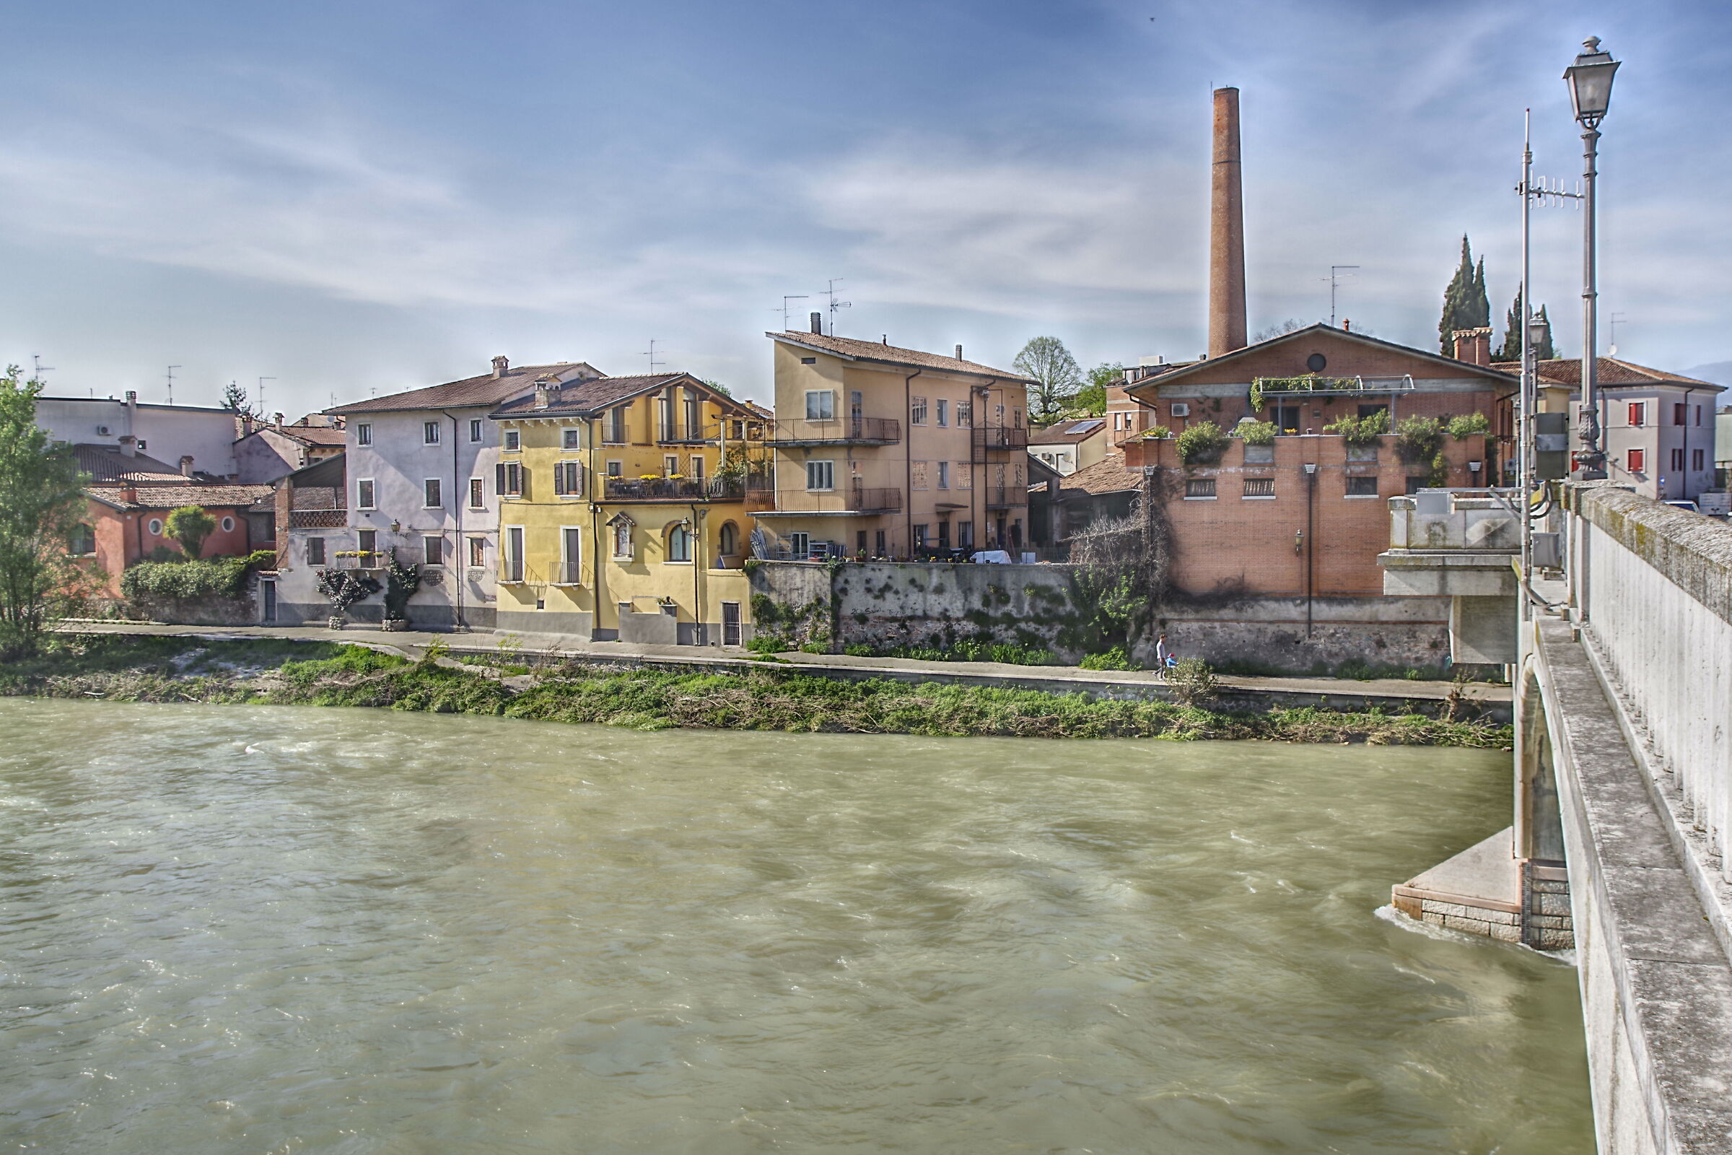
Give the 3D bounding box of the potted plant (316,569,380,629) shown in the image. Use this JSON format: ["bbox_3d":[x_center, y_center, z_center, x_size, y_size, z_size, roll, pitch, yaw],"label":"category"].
[{"bbox_3d":[-27.933,1.155,85.769,3.300,3.150,1.300,1,3,18],"label":"potted plant"}]

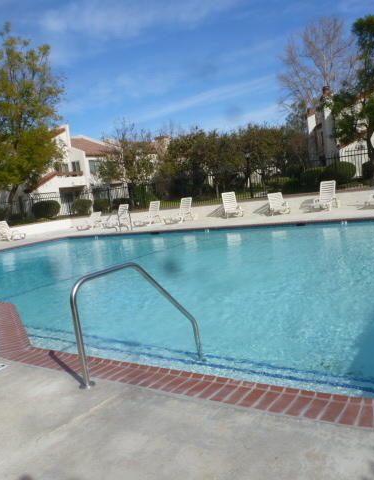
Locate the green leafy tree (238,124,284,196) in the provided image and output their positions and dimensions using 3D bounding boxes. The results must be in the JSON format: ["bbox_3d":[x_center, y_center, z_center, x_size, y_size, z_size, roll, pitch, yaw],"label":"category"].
[{"bbox_3d":[4.044,-4.276,24.738,2.800,3.930,2.800,-7,6,0],"label":"green leafy tree"}]

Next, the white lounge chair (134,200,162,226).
[{"bbox_3d":[-1.859,-1.229,21.081,0.690,1.022,1.580,-3,7,33],"label":"white lounge chair"}]

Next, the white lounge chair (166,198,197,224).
[{"bbox_3d":[-0.348,-1.326,20.291,0.690,1.025,1.580,-3,7,34],"label":"white lounge chair"}]

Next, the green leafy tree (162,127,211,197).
[{"bbox_3d":[-0.027,-4.432,25.976,2.900,4.130,2.900,-7,6,0],"label":"green leafy tree"}]

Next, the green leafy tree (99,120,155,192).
[{"bbox_3d":[-3.696,-4.920,27.585,3.200,4.820,3.200,-7,6,0],"label":"green leafy tree"}]

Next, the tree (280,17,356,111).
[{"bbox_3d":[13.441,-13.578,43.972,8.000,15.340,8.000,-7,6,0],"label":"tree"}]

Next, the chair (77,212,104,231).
[{"bbox_3d":[-5.032,-0.950,23.009,0.690,0.808,1.650,-4,7,26],"label":"chair"}]

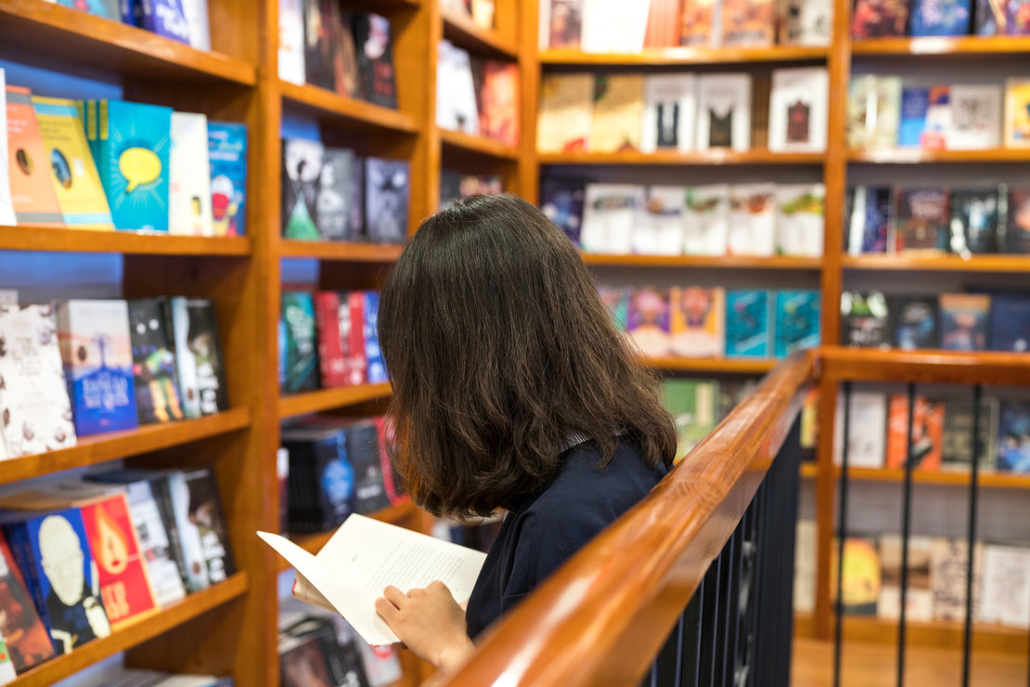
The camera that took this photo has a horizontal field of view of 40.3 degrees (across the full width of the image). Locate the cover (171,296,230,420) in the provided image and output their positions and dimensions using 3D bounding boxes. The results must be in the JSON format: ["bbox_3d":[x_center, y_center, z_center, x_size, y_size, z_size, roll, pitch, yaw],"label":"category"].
[{"bbox_3d":[-0.573,0.025,2.513,0.023,0.208,0.146,-6,1,18],"label":"cover"}]

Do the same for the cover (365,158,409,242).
[{"bbox_3d":[-0.308,-0.333,3.313,0.022,0.197,0.158,2,3,34],"label":"cover"}]

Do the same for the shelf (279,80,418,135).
[{"bbox_3d":[-0.485,-0.517,3.091,0.275,0.034,0.824,2,3,16],"label":"shelf"}]

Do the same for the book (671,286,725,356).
[{"bbox_3d":[0.572,-0.066,4.483,0.143,0.226,0.030,2,1,14],"label":"book"}]

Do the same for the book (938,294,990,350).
[{"bbox_3d":[1.304,-0.042,4.074,0.141,0.207,0.027,2,-5,13],"label":"book"}]

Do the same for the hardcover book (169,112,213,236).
[{"bbox_3d":[-0.579,-0.296,2.435,0.023,0.218,0.151,-2,2,18],"label":"hardcover book"}]

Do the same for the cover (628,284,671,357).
[{"bbox_3d":[0.436,-0.067,4.522,0.135,0.224,0.030,2,1,14],"label":"cover"}]

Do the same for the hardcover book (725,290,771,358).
[{"bbox_3d":[0.698,-0.058,4.207,0.128,0.199,0.023,2,-5,10],"label":"hardcover book"}]

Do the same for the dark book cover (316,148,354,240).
[{"bbox_3d":[-0.409,-0.328,3.093,0.030,0.197,0.116,4,5,33],"label":"dark book cover"}]

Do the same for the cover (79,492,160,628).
[{"bbox_3d":[-0.675,0.366,2.354,0.028,0.206,0.131,-17,-3,19],"label":"cover"}]

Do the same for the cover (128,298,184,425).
[{"bbox_3d":[-0.627,0.032,2.368,0.025,0.210,0.141,-10,0,18],"label":"cover"}]

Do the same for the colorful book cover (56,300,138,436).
[{"bbox_3d":[-0.669,0.038,2.250,0.025,0.212,0.128,-4,1,29],"label":"colorful book cover"}]

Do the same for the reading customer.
[{"bbox_3d":[-0.021,0.532,1.411,0.420,1.360,0.420,2,4,22],"label":"reading customer"}]

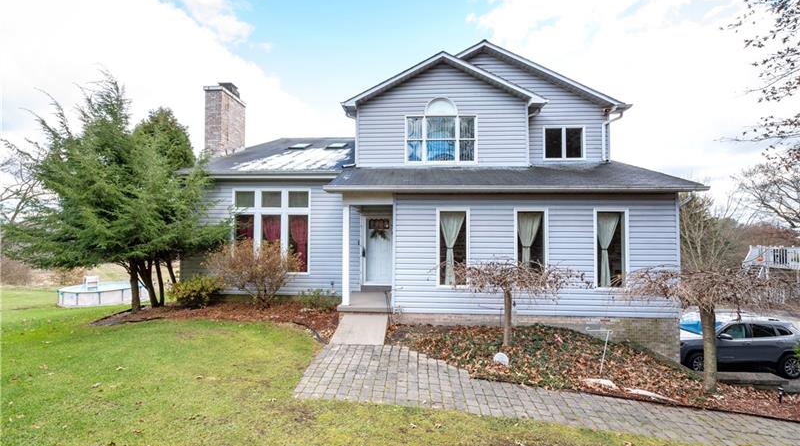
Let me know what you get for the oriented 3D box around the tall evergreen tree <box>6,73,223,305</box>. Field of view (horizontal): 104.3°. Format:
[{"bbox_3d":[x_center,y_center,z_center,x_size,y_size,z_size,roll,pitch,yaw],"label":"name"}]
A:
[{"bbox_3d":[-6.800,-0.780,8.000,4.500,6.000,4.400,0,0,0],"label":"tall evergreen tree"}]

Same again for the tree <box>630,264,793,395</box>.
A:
[{"bbox_3d":[5.600,1.970,5.800,2.300,2.330,2.300,0,0,0],"label":"tree"}]

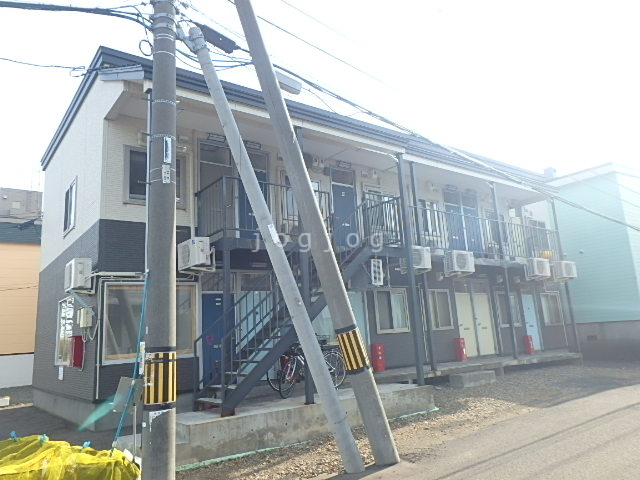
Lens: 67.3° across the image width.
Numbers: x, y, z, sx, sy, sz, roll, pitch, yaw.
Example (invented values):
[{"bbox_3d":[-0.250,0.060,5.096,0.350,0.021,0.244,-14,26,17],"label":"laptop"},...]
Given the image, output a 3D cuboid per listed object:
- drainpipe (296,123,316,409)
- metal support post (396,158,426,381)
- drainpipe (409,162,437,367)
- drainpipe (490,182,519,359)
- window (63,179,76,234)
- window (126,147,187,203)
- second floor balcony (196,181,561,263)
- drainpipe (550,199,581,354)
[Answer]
[{"bbox_3d":[-0.311,0.350,9.796,0.110,5.678,0.110,5,-15,-38],"label":"drainpipe"},{"bbox_3d":[1.915,0.495,10.146,0.120,4.950,0.120,6,-15,-37],"label":"metal support post"},{"bbox_3d":[2.558,0.555,11.949,0.105,5.278,0.105,6,-15,-37],"label":"drainpipe"},{"bbox_3d":[5.427,0.812,14.146,0.100,5.202,0.100,6,-15,-37],"label":"drainpipe"},{"bbox_3d":[-5.851,-0.757,11.244,0.110,1.170,1.270,6,-15,-37],"label":"window"},{"bbox_3d":[-3.274,-1.222,9.648,1.240,1.150,0.110,6,-15,-37],"label":"window"},{"bbox_3d":[3.000,0.070,13.333,13.037,1.417,1.337,5,-15,-38],"label":"second floor balcony"},{"bbox_3d":[8.373,1.170,16.379,0.100,5.332,0.100,6,-15,-37],"label":"drainpipe"}]

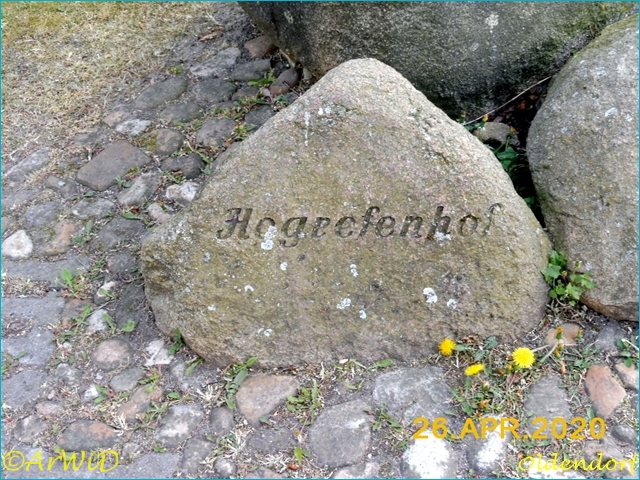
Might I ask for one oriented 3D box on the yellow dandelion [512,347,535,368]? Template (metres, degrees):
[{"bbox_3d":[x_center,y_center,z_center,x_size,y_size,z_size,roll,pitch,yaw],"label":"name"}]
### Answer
[{"bbox_3d":[0.403,0.233,1.720,0.043,0.020,0.043,0,53,0],"label":"yellow dandelion"}]

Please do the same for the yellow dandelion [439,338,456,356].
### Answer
[{"bbox_3d":[0.257,0.216,1.750,0.036,0.020,0.036,-4,49,4],"label":"yellow dandelion"}]

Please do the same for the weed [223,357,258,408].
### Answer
[{"bbox_3d":[-0.158,0.280,1.710,0.064,0.045,0.090,0,40,0],"label":"weed"}]

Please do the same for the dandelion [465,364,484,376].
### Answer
[{"bbox_3d":[0.302,0.255,1.700,0.039,0.015,0.039,-16,12,13],"label":"dandelion"}]

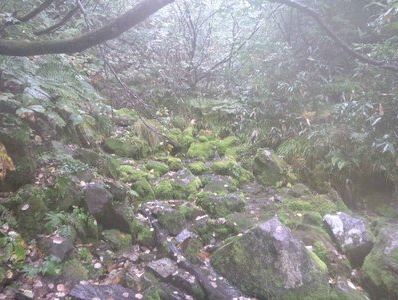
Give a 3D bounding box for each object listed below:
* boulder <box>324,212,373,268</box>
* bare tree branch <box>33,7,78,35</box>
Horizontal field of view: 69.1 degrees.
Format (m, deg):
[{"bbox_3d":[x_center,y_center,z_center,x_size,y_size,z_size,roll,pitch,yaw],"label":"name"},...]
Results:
[{"bbox_3d":[1.656,0.991,3.200,0.537,0.555,0.430,0,7,0],"label":"boulder"},{"bbox_3d":[-1.726,-1.557,3.500,0.541,0.363,0.300,0,6,0],"label":"bare tree branch"}]

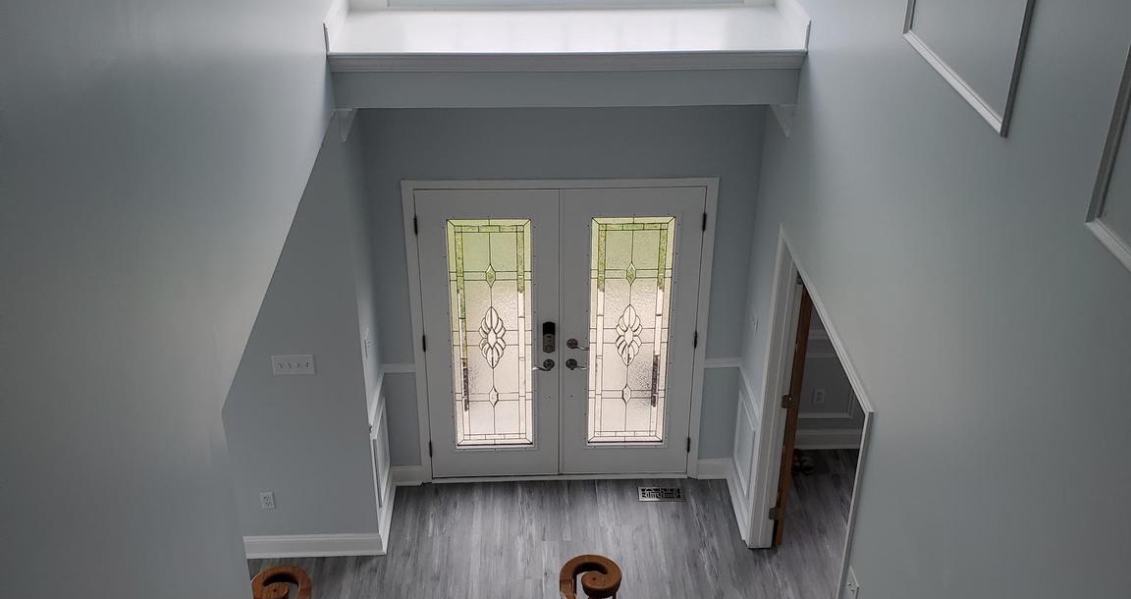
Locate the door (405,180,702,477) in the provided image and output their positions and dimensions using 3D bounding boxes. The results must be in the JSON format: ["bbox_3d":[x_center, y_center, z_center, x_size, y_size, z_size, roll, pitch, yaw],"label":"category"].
[{"bbox_3d":[-0.026,0.253,6.857,1.650,2.020,0.060,-1,28,-2],"label":"door"}]

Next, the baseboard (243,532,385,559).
[{"bbox_3d":[-1.471,1.447,6.651,0.822,0.153,0.020,-1,28,-2],"label":"baseboard"}]

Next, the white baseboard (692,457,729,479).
[{"bbox_3d":[0.966,1.107,7.319,0.212,0.153,0.020,-1,28,-2],"label":"white baseboard"}]

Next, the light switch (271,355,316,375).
[{"bbox_3d":[-1.457,0.353,6.074,0.212,0.115,0.012,-1,28,-2],"label":"light switch"}]

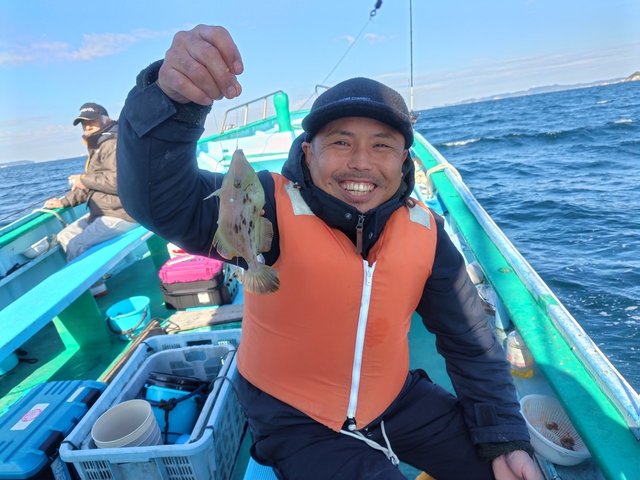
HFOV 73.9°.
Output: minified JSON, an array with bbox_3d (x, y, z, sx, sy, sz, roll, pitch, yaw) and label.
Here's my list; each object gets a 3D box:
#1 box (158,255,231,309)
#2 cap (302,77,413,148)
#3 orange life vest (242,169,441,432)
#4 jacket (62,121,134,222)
[{"bbox_3d":[-0.759,0.253,2.560,0.340,0.250,0.260,-6,15,7],"label":"box"},{"bbox_3d":[0.067,-0.245,0.785,0.185,0.125,0.260,5,13,-2],"label":"cap"},{"bbox_3d":[0.020,0.116,0.890,0.370,0.480,0.280,5,13,-6],"label":"orange life vest"},{"bbox_3d":[-1.466,-0.464,2.880,0.520,0.660,0.500,-12,16,-14],"label":"jacket"}]

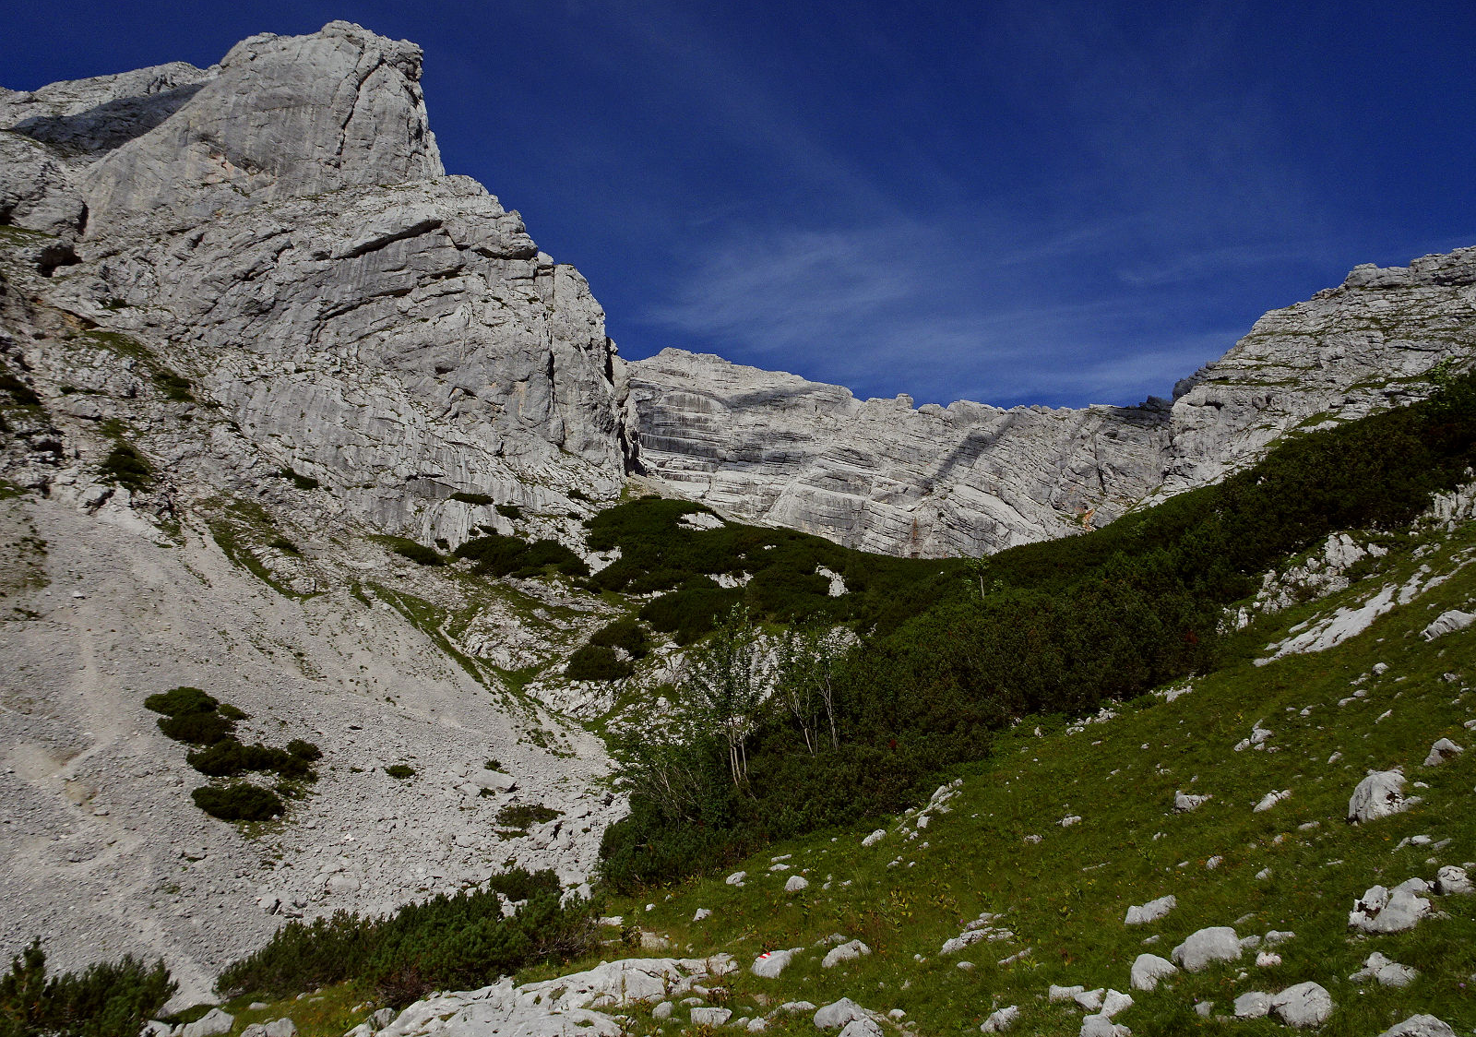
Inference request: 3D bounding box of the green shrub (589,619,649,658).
[{"bbox_3d":[-7.738,7.851,67.000,3.990,2.100,3.200,1,-5,-7],"label":"green shrub"}]

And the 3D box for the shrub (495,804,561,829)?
[{"bbox_3d":[-7.383,10.486,36.000,2.240,0.650,1.700,1,-5,-11],"label":"shrub"}]

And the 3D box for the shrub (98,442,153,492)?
[{"bbox_3d":[-45.514,-3.854,76.000,3.630,3.100,3.200,3,-5,-31],"label":"shrub"}]

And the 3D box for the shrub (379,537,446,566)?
[{"bbox_3d":[-27.423,2.810,86.000,5.420,2.100,3.600,1,-5,-18],"label":"shrub"}]

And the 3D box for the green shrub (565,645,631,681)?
[{"bbox_3d":[-8.625,8.873,63.000,4.160,1.800,3.200,1,-5,-8],"label":"green shrub"}]

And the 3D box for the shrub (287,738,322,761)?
[{"bbox_3d":[-18.217,9.714,43.000,1.390,0.850,1.300,2,-5,-23],"label":"shrub"}]

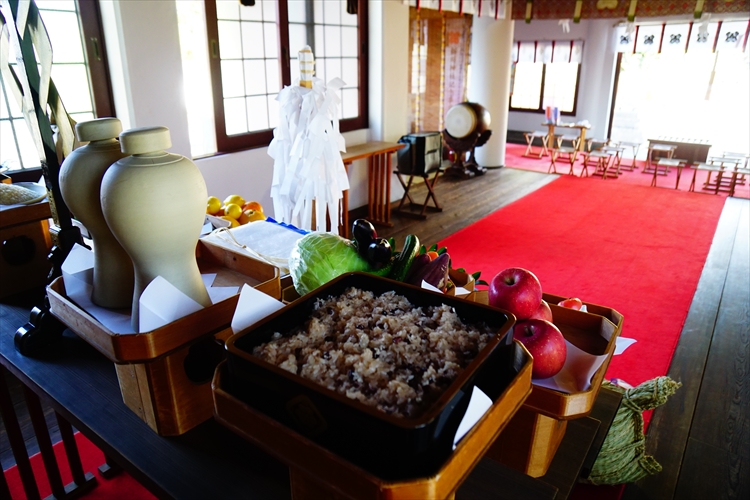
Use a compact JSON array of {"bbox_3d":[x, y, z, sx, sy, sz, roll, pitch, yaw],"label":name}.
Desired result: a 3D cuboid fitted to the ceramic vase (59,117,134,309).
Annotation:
[{"bbox_3d":[-0.437,-0.064,0.848,0.148,0.298,0.148,15,26,34],"label":"ceramic vase"}]

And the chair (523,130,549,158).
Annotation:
[{"bbox_3d":[3.145,-2.025,9.723,0.410,0.430,0.420,15,26,34],"label":"chair"}]

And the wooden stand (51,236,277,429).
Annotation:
[{"bbox_3d":[-0.359,0.163,0.917,0.306,0.243,0.306,16,27,36],"label":"wooden stand"}]

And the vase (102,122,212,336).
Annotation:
[{"bbox_3d":[-0.330,-0.036,0.776,0.149,0.298,0.149,15,26,34],"label":"vase"}]

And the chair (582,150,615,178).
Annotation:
[{"bbox_3d":[3.501,-1.285,7.818,0.410,0.430,0.420,15,26,34],"label":"chair"}]

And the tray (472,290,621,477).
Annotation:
[{"bbox_3d":[0.283,0.275,1.007,0.300,0.246,0.300,14,25,31],"label":"tray"}]

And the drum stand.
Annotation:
[{"bbox_3d":[1.362,-1.461,7.461,0.600,0.640,0.540,15,26,34],"label":"drum stand"}]

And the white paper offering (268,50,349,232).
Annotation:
[{"bbox_3d":[-0.242,-0.287,1.850,0.270,0.840,0.270,0,21,0],"label":"white paper offering"}]

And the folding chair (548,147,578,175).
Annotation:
[{"bbox_3d":[3.103,-1.407,8.131,0.410,0.430,0.420,15,26,34],"label":"folding chair"}]

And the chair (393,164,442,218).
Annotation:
[{"bbox_3d":[0.481,-0.649,5.601,0.460,0.475,0.420,15,26,34],"label":"chair"}]

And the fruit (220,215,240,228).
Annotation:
[{"bbox_3d":[-0.562,-0.098,1.930,0.087,0.080,0.087,15,26,34],"label":"fruit"}]

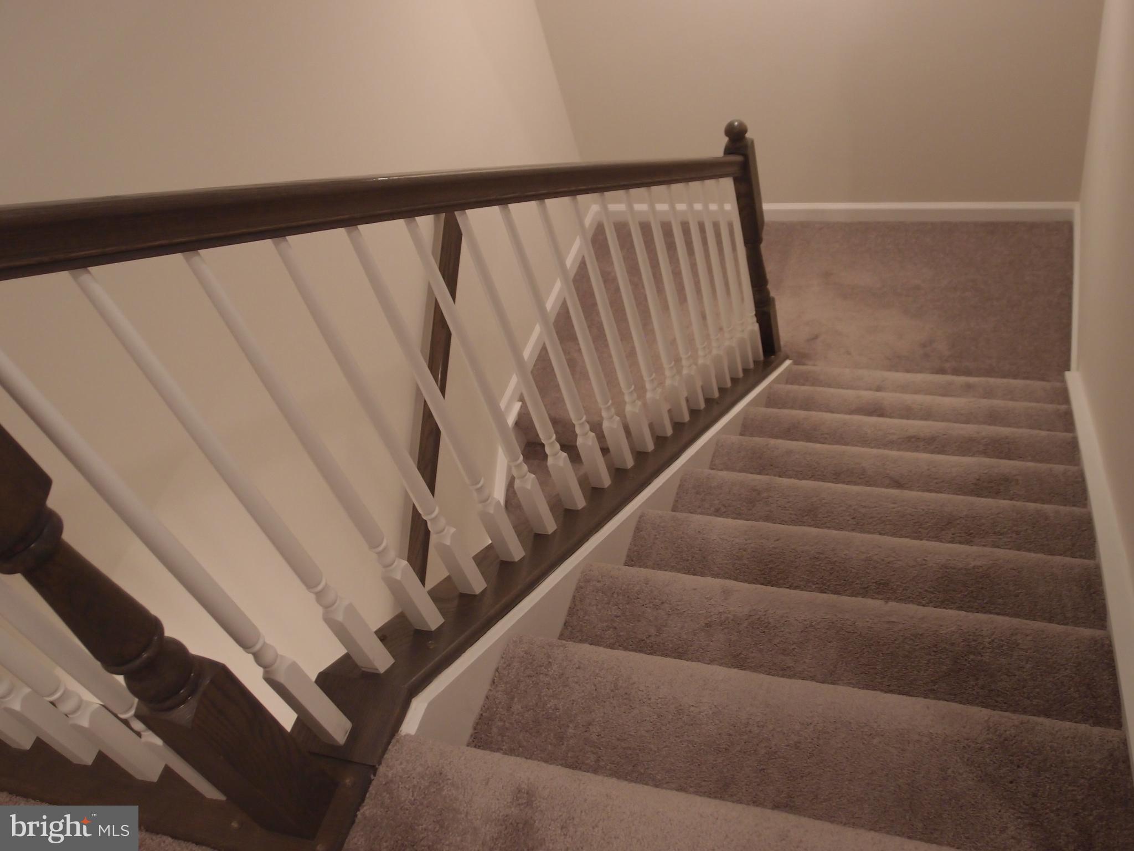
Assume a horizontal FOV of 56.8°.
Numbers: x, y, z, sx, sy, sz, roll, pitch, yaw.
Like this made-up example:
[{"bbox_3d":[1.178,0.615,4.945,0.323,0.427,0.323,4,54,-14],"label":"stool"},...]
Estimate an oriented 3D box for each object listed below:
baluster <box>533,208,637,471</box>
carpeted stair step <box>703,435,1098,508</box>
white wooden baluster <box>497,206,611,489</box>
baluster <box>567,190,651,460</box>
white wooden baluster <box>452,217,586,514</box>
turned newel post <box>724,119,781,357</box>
[{"bbox_3d":[0.044,-0.156,2.192,0.032,0.784,0.032,5,50,23],"label":"baluster"},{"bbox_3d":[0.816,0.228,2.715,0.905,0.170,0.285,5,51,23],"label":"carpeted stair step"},{"bbox_3d":[-0.015,-0.119,2.059,0.032,0.784,0.032,5,50,23],"label":"white wooden baluster"},{"bbox_3d":[0.103,-0.193,2.325,0.032,0.784,0.032,5,50,23],"label":"baluster"},{"bbox_3d":[-0.070,-0.080,1.875,0.032,0.764,0.032,5,51,23],"label":"white wooden baluster"},{"bbox_3d":[0.602,-0.559,3.390,0.081,0.957,0.081,5,51,23],"label":"turned newel post"}]

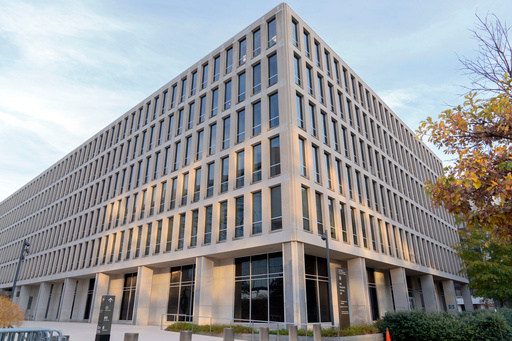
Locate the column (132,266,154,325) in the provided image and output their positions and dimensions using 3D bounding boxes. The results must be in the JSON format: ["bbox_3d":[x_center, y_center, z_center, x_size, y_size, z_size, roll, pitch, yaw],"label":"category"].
[{"bbox_3d":[-9.206,10.217,27.990,0.666,4.480,1.085,-19,-29,38],"label":"column"}]

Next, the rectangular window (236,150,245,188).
[{"bbox_3d":[-1.192,-0.087,26.277,1.040,2.970,0.180,-19,-29,38],"label":"rectangular window"}]

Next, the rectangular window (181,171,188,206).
[{"bbox_3d":[-6.541,1.772,31.550,1.056,3.025,0.197,-19,-30,38],"label":"rectangular window"}]

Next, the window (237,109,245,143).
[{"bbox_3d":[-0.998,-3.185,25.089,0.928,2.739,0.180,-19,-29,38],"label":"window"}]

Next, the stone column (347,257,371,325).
[{"bbox_3d":[8.029,9.454,26.551,1.220,4.900,0.850,-19,-29,38],"label":"stone column"}]

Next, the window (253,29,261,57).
[{"bbox_3d":[0.168,-11.220,30.017,1.020,3.000,0.200,-19,-30,38],"label":"window"}]

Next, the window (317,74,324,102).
[{"bbox_3d":[5.209,-6.519,27.759,0.178,2.705,0.972,-19,-29,38],"label":"window"}]

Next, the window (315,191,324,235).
[{"bbox_3d":[4.457,3.077,24.269,0.200,3.000,1.020,-19,-30,38],"label":"window"}]

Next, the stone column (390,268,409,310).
[{"bbox_3d":[13.773,11.908,32.452,1.220,4.900,0.850,-19,-29,38],"label":"stone column"}]

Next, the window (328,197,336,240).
[{"bbox_3d":[5.616,3.571,25.442,0.200,3.000,1.020,-19,-30,38],"label":"window"}]

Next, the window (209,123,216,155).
[{"bbox_3d":[-3.891,-2.803,30.882,1.056,3.025,0.197,-19,-30,38],"label":"window"}]

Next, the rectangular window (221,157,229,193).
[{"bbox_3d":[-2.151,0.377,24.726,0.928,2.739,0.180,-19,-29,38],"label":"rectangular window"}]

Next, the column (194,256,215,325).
[{"bbox_3d":[-3.557,8.271,23.326,0.666,4.480,1.085,-19,-29,38],"label":"column"}]

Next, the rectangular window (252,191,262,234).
[{"bbox_3d":[0.170,2.741,22.306,0.972,2.705,0.178,-19,-29,38],"label":"rectangular window"}]

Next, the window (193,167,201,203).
[{"bbox_3d":[-5.040,1.254,29.464,1.040,2.970,0.180,-19,-29,38],"label":"window"}]

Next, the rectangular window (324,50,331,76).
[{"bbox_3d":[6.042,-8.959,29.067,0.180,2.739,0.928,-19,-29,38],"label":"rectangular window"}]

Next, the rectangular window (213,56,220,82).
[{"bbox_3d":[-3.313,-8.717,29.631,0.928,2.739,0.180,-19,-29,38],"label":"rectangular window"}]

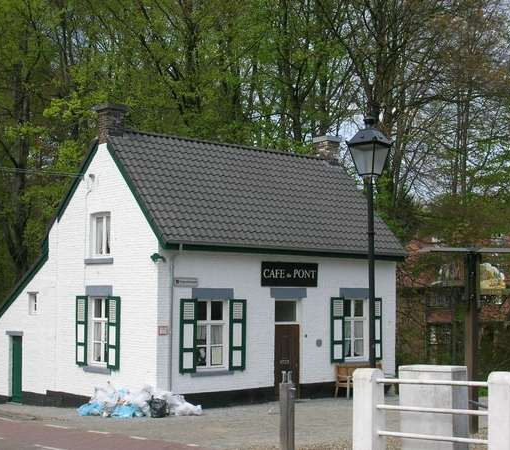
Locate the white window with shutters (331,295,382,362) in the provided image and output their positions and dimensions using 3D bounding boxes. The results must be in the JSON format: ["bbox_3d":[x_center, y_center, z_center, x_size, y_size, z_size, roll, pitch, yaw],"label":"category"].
[{"bbox_3d":[3.008,3.110,27.696,2.210,1.900,0.180,4,-6,-40],"label":"white window with shutters"}]

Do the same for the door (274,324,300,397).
[{"bbox_3d":[0.853,3.803,25.989,1.020,2.070,0.080,4,-6,-40],"label":"door"}]

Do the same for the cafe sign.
[{"bbox_3d":[1.014,1.375,26.023,2.135,0.680,0.060,4,-6,-40],"label":"cafe sign"}]

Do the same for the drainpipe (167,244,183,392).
[{"bbox_3d":[-1.941,2.510,23.200,0.140,4.050,0.370,4,-6,-40],"label":"drainpipe"}]

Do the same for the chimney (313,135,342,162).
[{"bbox_3d":[2.435,-2.398,31.139,0.660,0.940,0.720,4,-6,-40],"label":"chimney"}]

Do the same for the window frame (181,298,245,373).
[{"bbox_3d":[-1.071,2.871,24.218,2.180,1.915,0.180,4,-6,-40],"label":"window frame"}]

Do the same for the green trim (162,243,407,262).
[{"bbox_3d":[1.157,0.783,25.933,9.060,0.170,0.200,4,-6,-40],"label":"green trim"}]

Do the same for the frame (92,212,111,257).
[{"bbox_3d":[-4.101,0.300,25.397,0.140,1.200,1.010,4,-6,-40],"label":"frame"}]

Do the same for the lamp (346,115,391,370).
[{"bbox_3d":[1.624,0.841,12.829,0.470,4.700,0.470,-5,-6,43],"label":"lamp"}]

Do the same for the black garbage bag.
[{"bbox_3d":[-2.276,4.285,22.068,0.420,0.500,0.420,1,-4,-11],"label":"black garbage bag"}]

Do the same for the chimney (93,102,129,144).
[{"bbox_3d":[-3.929,-2.724,25.696,0.680,1.120,0.700,4,-6,-40],"label":"chimney"}]

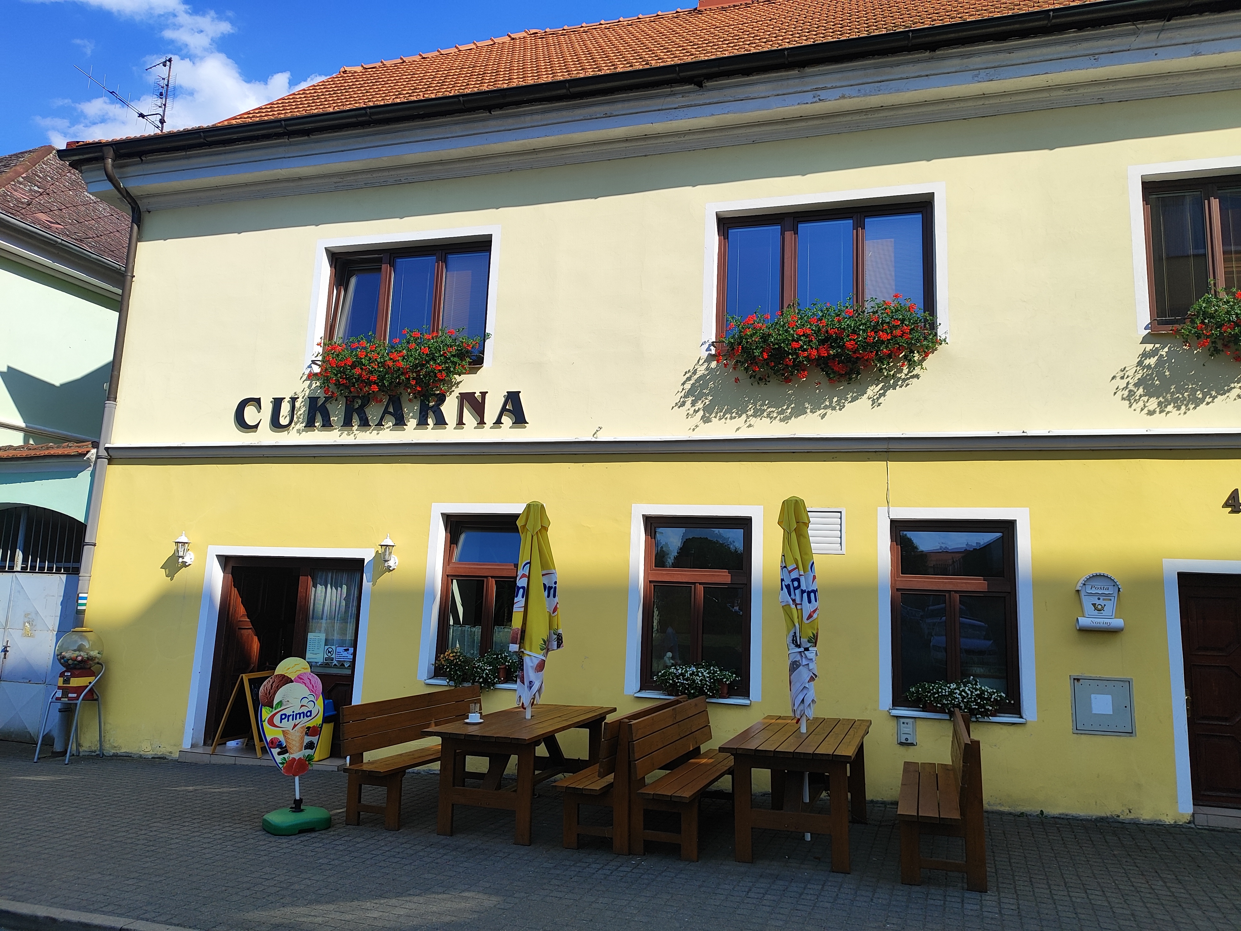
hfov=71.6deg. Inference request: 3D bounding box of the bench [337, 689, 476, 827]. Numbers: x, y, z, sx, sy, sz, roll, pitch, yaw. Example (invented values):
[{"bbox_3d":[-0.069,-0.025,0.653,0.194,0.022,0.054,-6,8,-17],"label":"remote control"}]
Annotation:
[{"bbox_3d":[-1.585,2.405,7.234,0.489,0.891,1.861,-4,-10,24],"label":"bench"}]

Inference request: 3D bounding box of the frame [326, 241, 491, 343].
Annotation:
[{"bbox_3d":[-2.348,-1.754,9.620,2.084,1.408,0.100,0,-10,15],"label":"frame"}]

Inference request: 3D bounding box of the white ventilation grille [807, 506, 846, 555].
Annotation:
[{"bbox_3d":[1.868,0.612,8.003,0.430,0.435,0.040,0,-10,15],"label":"white ventilation grille"}]

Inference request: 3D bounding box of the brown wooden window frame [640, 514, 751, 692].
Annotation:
[{"bbox_3d":[0.737,1.322,8.197,1.058,1.649,0.100,0,-10,15],"label":"brown wooden window frame"}]

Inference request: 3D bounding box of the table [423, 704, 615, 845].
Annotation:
[{"bbox_3d":[-0.757,2.446,6.951,0.858,0.761,1.814,-3,-10,19],"label":"table"}]

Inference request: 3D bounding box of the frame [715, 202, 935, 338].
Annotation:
[{"bbox_3d":[1.978,-1.788,8.424,2.062,1.456,0.100,0,-10,15],"label":"frame"}]

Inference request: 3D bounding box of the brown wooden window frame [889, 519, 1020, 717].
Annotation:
[{"bbox_3d":[2.998,1.346,7.747,1.100,1.705,0.090,0,-10,15],"label":"brown wooden window frame"}]

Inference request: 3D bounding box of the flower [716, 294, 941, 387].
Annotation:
[{"bbox_3d":[1.920,-1.140,8.126,2.040,0.740,0.420,0,-10,15],"label":"flower"}]

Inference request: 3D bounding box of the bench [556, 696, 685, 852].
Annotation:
[{"bbox_3d":[0.112,2.366,6.835,0.570,0.890,2.050,-1,-11,20],"label":"bench"}]

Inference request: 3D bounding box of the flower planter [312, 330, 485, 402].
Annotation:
[{"bbox_3d":[-2.401,-1.043,9.309,1.860,0.680,0.420,0,-10,15],"label":"flower planter"}]

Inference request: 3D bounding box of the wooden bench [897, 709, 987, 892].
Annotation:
[{"bbox_3d":[2.204,2.233,5.956,0.489,0.891,1.861,-3,-9,19],"label":"wooden bench"}]

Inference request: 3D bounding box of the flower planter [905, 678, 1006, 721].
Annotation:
[{"bbox_3d":[2.888,2.015,7.419,0.825,0.358,0.278,0,-10,15],"label":"flower planter"}]

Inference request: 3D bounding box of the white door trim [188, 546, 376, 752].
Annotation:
[{"bbox_3d":[-3.680,2.001,9.350,2.120,2.216,0.149,0,-10,15],"label":"white door trim"}]

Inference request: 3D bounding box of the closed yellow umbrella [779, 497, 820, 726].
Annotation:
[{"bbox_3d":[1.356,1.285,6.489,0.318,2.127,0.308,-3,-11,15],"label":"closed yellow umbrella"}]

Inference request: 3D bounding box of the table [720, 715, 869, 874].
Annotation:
[{"bbox_3d":[1.357,2.353,6.316,0.858,0.761,1.814,-3,-10,20],"label":"table"}]

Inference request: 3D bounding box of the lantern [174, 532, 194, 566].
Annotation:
[{"bbox_3d":[-4.943,0.943,9.713,0.230,0.394,0.250,0,-10,15],"label":"lantern"}]

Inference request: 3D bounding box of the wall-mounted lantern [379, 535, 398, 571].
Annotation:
[{"bbox_3d":[-2.442,0.917,9.029,0.189,0.378,0.219,0,-10,15],"label":"wall-mounted lantern"}]

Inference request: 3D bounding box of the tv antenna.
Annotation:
[{"bbox_3d":[-10.677,-8.359,18.148,1.056,1.847,2.558,0,-10,15],"label":"tv antenna"}]

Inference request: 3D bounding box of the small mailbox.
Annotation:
[{"bbox_3d":[4.029,1.150,7.250,0.356,0.490,0.120,0,-10,15],"label":"small mailbox"}]

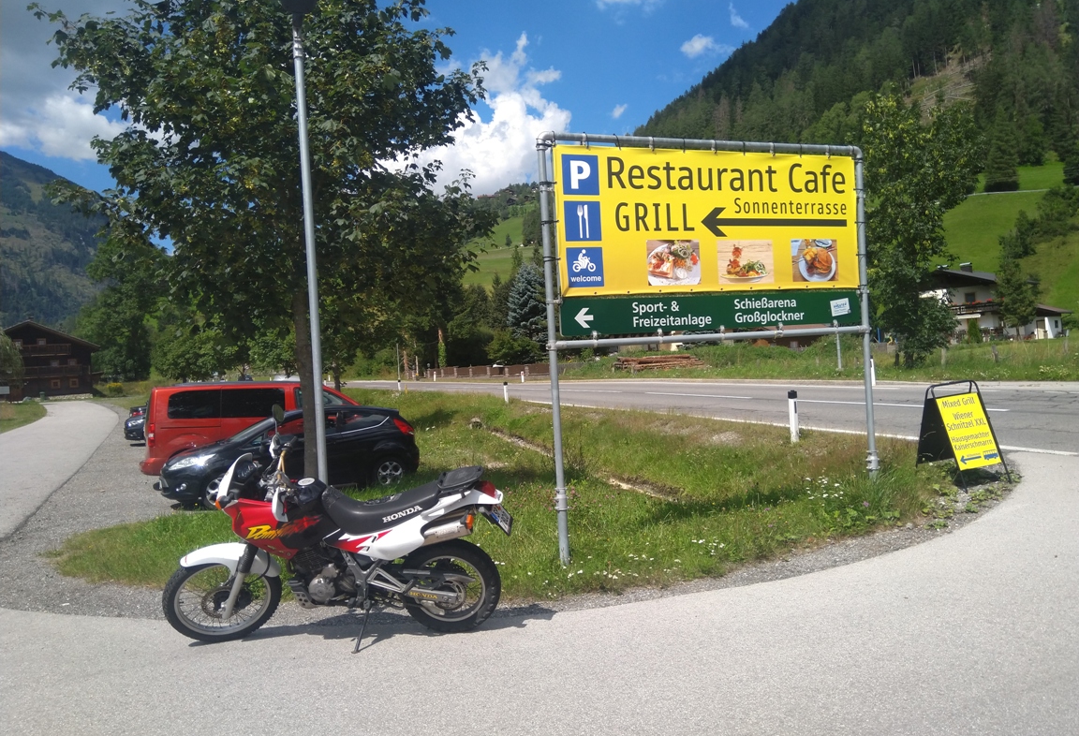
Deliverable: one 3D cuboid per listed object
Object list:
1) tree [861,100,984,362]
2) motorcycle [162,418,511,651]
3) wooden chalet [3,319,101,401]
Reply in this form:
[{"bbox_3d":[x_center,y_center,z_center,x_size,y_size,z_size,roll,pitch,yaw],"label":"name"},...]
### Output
[{"bbox_3d":[13.000,-4.750,29.000,4.600,9.300,4.600,-3,1,24],"label":"tree"},{"bbox_3d":[-1.269,1.039,5.173,2.150,1.360,0.860,-3,6,1],"label":"motorcycle"},{"bbox_3d":[-56.300,-0.850,93.300,13.000,8.600,13.000,-4,1,-29],"label":"wooden chalet"}]

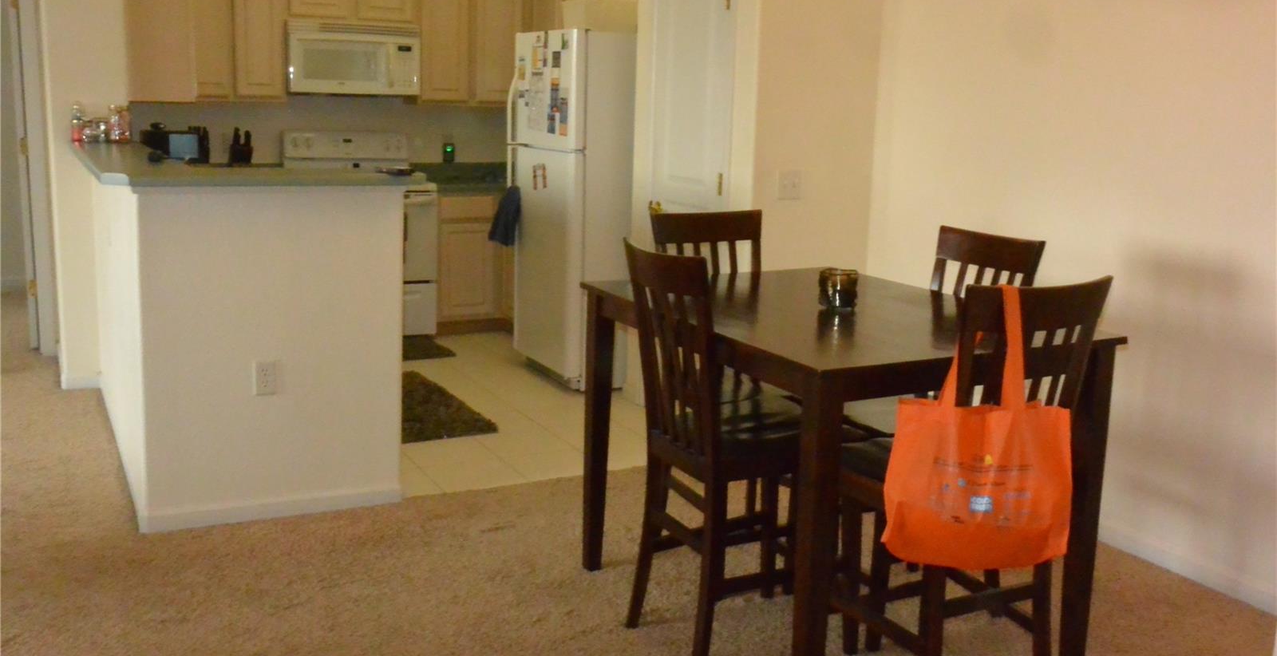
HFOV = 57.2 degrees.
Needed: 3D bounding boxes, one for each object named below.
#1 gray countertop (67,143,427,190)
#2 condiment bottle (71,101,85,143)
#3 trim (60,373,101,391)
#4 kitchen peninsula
[{"bbox_3d":[-1.634,-0.663,4.570,0.957,0.040,2.250,-4,12,-27],"label":"gray countertop"},{"bbox_3d":[-2.534,-0.928,5.284,0.052,0.173,0.052,-4,12,-27],"label":"condiment bottle"},{"bbox_3d":[-2.645,0.255,5.553,0.171,0.077,0.015,-4,12,-27],"label":"trim"},{"bbox_3d":[-1.652,-0.115,4.769,1.033,1.165,2.124,-4,12,-27],"label":"kitchen peninsula"}]

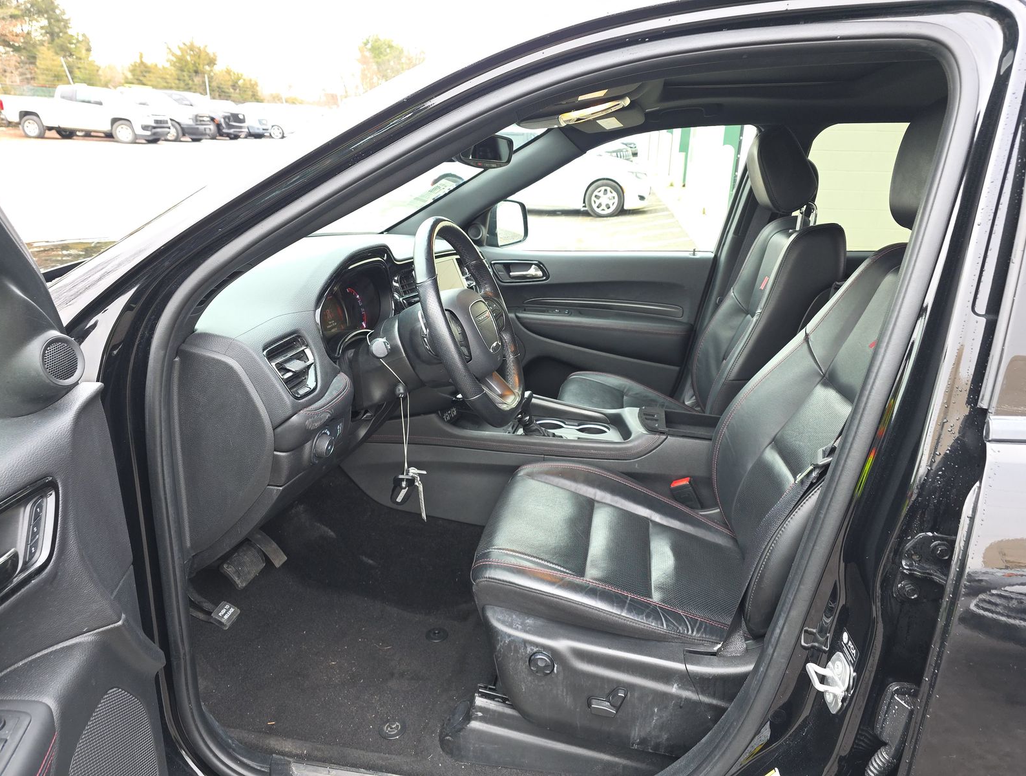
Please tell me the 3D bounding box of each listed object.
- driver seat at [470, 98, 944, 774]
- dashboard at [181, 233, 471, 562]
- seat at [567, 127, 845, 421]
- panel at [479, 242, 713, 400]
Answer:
[{"bbox_3d":[0.365,0.079,1.181,0.825,1.060,0.545,6,21,9],"label":"driver seat"},{"bbox_3d":[-0.364,-0.173,1.656,0.500,0.470,1.490,6,21,9],"label":"dashboard"},{"bbox_3d":[0.482,-0.183,1.899,0.720,1.030,0.540,6,21,9],"label":"seat"},{"bbox_3d":[0.198,-0.199,2.325,0.860,0.560,0.150,6,21,9],"label":"panel"}]

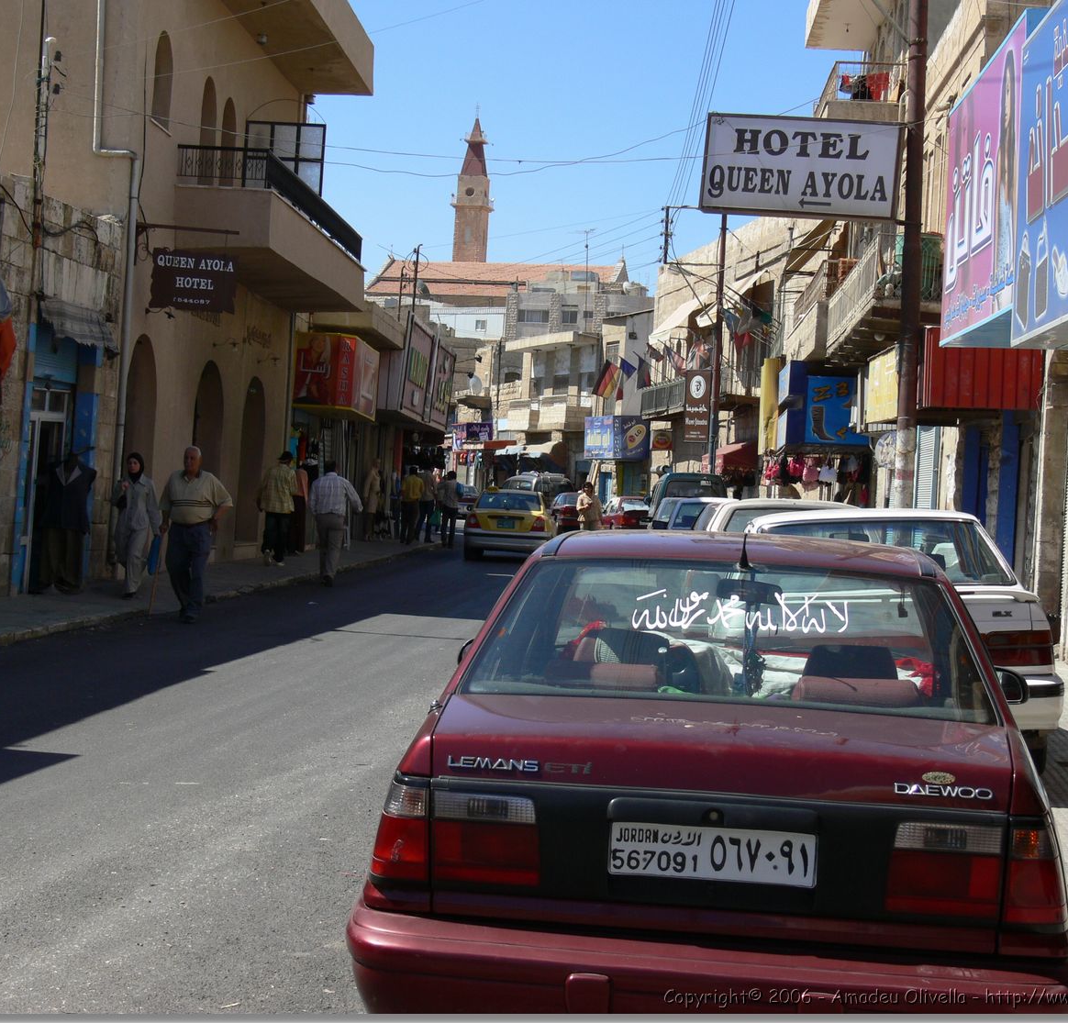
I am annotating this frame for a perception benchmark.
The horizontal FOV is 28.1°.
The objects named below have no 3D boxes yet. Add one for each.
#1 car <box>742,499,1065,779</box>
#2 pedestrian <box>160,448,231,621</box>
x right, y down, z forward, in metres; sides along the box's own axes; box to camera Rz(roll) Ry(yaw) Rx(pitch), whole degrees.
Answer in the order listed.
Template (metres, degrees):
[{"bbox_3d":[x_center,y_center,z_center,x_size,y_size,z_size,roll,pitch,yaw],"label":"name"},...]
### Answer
[{"bbox_3d":[1.810,0.670,12.000,1.680,1.380,4.350,1,0,5],"label":"car"},{"bbox_3d":[-3.260,0.215,20.550,0.630,1.710,0.430,3,0,7],"label":"pedestrian"}]

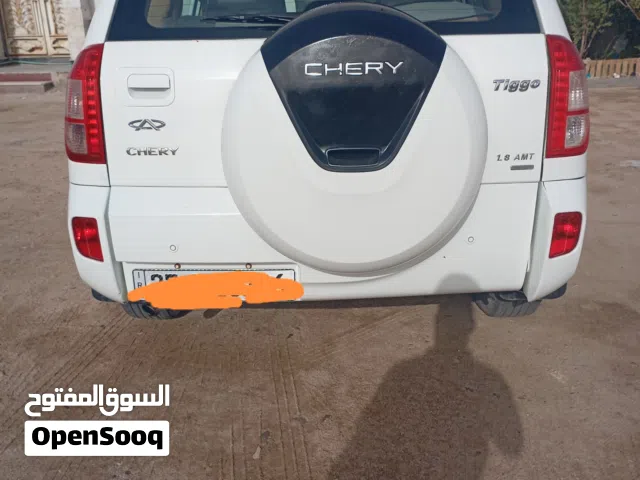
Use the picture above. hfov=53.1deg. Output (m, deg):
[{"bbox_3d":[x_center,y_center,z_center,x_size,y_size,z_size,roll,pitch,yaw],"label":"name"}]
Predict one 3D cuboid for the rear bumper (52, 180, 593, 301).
[{"bbox_3d":[0.012,-0.013,2.168,1.740,0.400,0.380,0,20,2],"label":"rear bumper"}]

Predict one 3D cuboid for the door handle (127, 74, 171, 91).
[{"bbox_3d":[-0.519,-0.479,1.945,0.130,0.051,0.035,0,20,2],"label":"door handle"}]

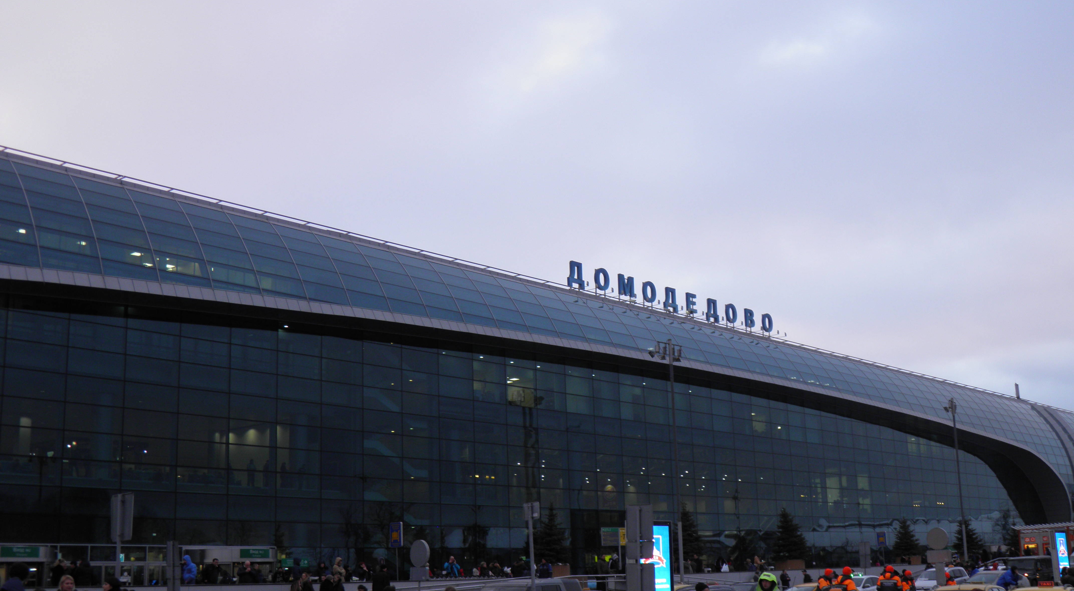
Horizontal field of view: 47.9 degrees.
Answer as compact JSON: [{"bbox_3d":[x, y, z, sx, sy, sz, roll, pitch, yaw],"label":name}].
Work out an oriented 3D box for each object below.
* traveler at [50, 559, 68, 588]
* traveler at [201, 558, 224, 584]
[{"bbox_3d":[-14.206,8.680,35.805,0.420,1.680,0.500,-6,-14,18],"label":"traveler"},{"bbox_3d":[-10.708,9.539,39.804,0.600,1.760,0.420,3,-14,-20],"label":"traveler"}]

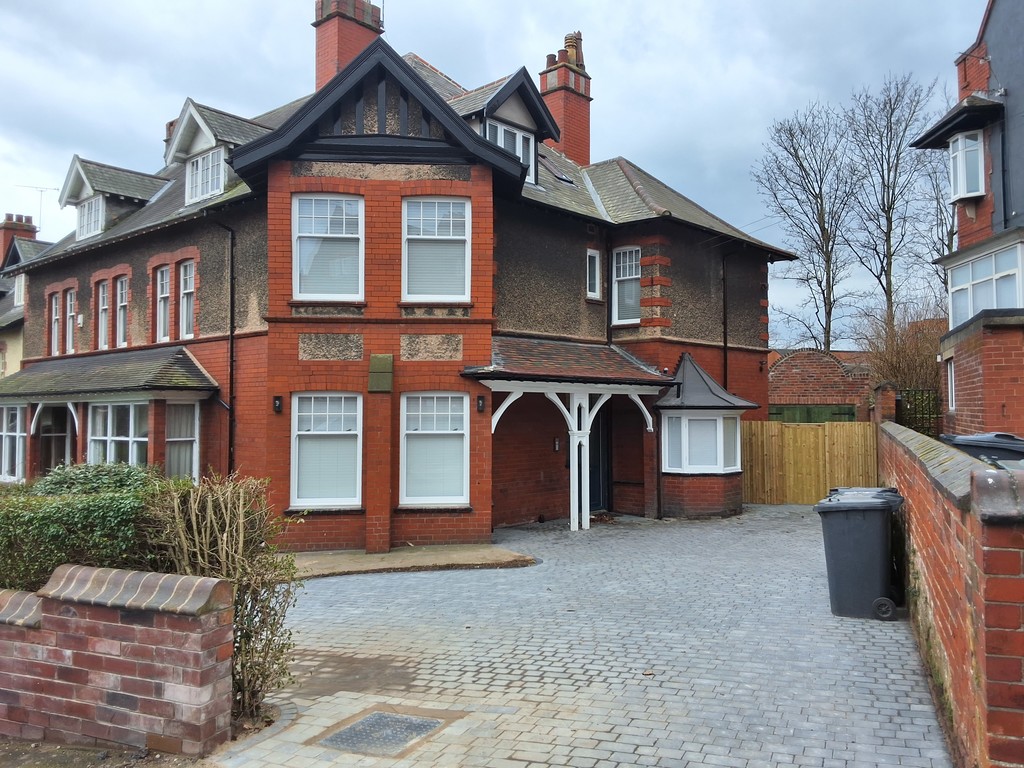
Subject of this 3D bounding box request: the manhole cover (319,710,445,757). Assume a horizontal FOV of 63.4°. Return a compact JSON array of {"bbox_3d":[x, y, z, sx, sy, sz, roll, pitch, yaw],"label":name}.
[{"bbox_3d":[-0.645,1.780,4.204,0.426,0.035,0.501,-1,-3,22],"label":"manhole cover"}]

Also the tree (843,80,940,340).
[{"bbox_3d":[20.272,-6.569,44.245,4.993,20.410,4.993,-1,-2,25],"label":"tree"}]

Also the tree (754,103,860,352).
[{"bbox_3d":[15.775,-5.752,44.218,5.631,18.776,5.631,-1,-2,20],"label":"tree"}]

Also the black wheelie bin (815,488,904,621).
[{"bbox_3d":[3.265,1.580,7.801,0.740,1.070,0.580,-1,-2,23],"label":"black wheelie bin"}]

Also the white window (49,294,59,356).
[{"bbox_3d":[-11.767,-1.536,21.545,0.750,1.640,0.120,-2,-3,42],"label":"white window"}]

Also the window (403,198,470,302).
[{"bbox_3d":[-1.195,-2.142,13.202,1.082,1.697,0.160,0,-2,-3],"label":"window"}]

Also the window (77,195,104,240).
[{"bbox_3d":[-10.669,-4.191,21.049,1.649,0.909,0.160,-2,-3,42],"label":"window"}]

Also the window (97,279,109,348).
[{"bbox_3d":[-9.775,-1.661,20.116,0.860,1.680,0.160,-2,-3,42],"label":"window"}]

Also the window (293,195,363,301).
[{"bbox_3d":[-2.895,-2.152,13.119,1.115,1.703,0.160,0,-2,-3],"label":"window"}]

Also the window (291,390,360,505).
[{"bbox_3d":[-2.860,1.022,12.759,1.050,1.750,0.120,0,-2,-4],"label":"window"}]

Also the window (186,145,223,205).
[{"bbox_3d":[-6.127,-4.150,16.510,1.500,0.940,0.120,-2,-3,42],"label":"window"}]

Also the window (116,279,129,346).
[{"bbox_3d":[-8.975,-1.681,19.386,0.860,1.680,0.160,-2,-3,42],"label":"window"}]

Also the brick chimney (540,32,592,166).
[{"bbox_3d":[1.462,-7.541,22.164,0.880,3.500,1.250,-2,-3,42],"label":"brick chimney"}]

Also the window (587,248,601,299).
[{"bbox_3d":[1.639,-2.270,17.100,0.120,1.026,0.438,-2,-3,42],"label":"window"}]

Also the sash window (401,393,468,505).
[{"bbox_3d":[-1.201,1.010,12.875,1.050,1.740,0.120,0,-2,-4],"label":"sash window"}]

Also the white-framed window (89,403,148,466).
[{"bbox_3d":[-7.548,1.223,15.820,2.700,1.670,0.200,-2,-3,42],"label":"white-framed window"}]

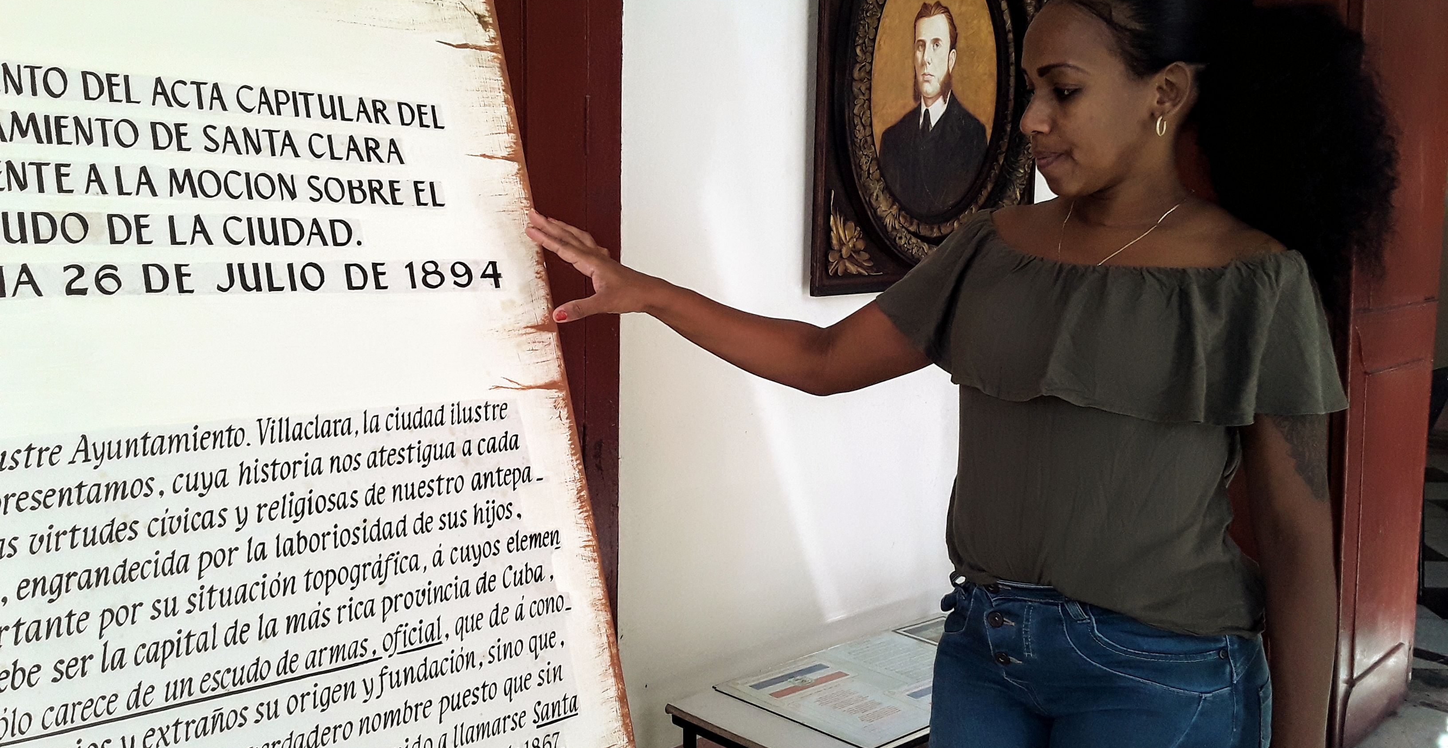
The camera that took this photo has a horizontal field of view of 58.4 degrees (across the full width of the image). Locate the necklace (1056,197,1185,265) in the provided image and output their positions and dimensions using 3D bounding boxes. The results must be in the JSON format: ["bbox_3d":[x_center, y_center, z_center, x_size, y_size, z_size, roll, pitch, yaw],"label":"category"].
[{"bbox_3d":[0.406,-0.142,1.360,0.140,0.125,0.140,-2,5,-40],"label":"necklace"}]

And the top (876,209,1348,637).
[{"bbox_3d":[0.411,0.040,1.419,0.280,0.440,0.520,-2,5,-40],"label":"top"}]

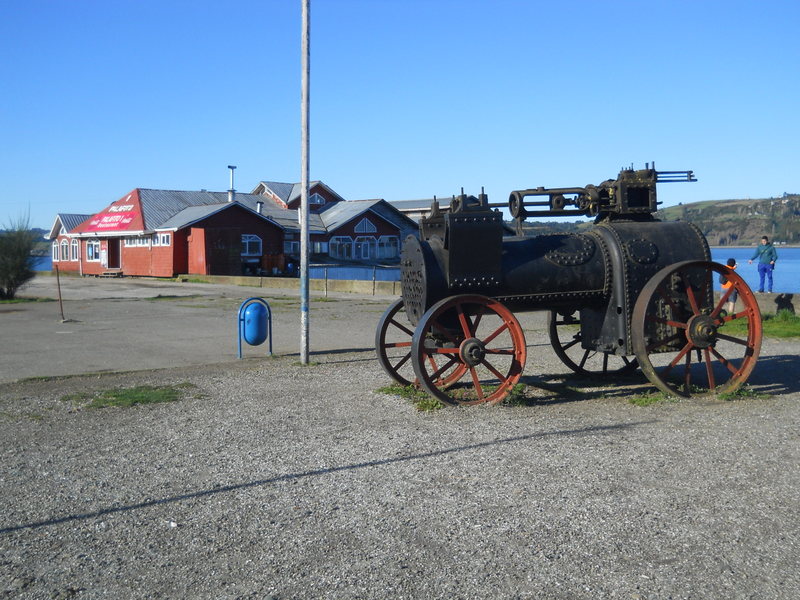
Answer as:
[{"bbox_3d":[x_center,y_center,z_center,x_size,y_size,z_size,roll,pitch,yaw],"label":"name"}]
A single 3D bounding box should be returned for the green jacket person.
[{"bbox_3d":[10.364,-1.004,24.400,0.760,1.640,0.420,2,4,38],"label":"green jacket person"}]

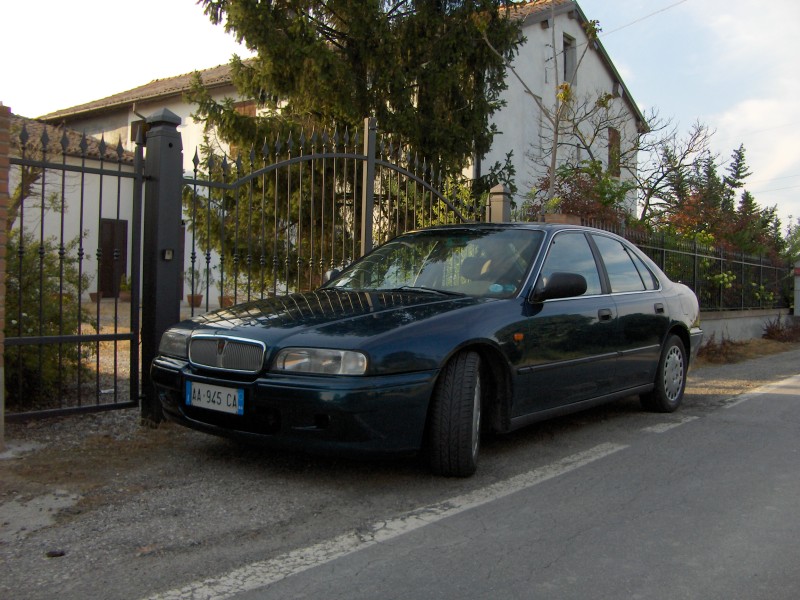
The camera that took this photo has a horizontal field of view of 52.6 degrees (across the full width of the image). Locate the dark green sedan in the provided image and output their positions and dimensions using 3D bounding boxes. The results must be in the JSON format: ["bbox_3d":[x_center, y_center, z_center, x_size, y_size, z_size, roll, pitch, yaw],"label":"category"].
[{"bbox_3d":[0.580,0.132,5.460,1.750,1.380,4.645,3,2,37],"label":"dark green sedan"}]

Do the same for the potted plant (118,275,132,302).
[{"bbox_3d":[-7.320,-0.310,21.700,0.460,0.770,0.460,1,2,-11],"label":"potted plant"}]

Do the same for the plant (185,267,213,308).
[{"bbox_3d":[-5.120,-0.330,20.500,0.700,1.060,0.660,1,2,-11],"label":"plant"}]

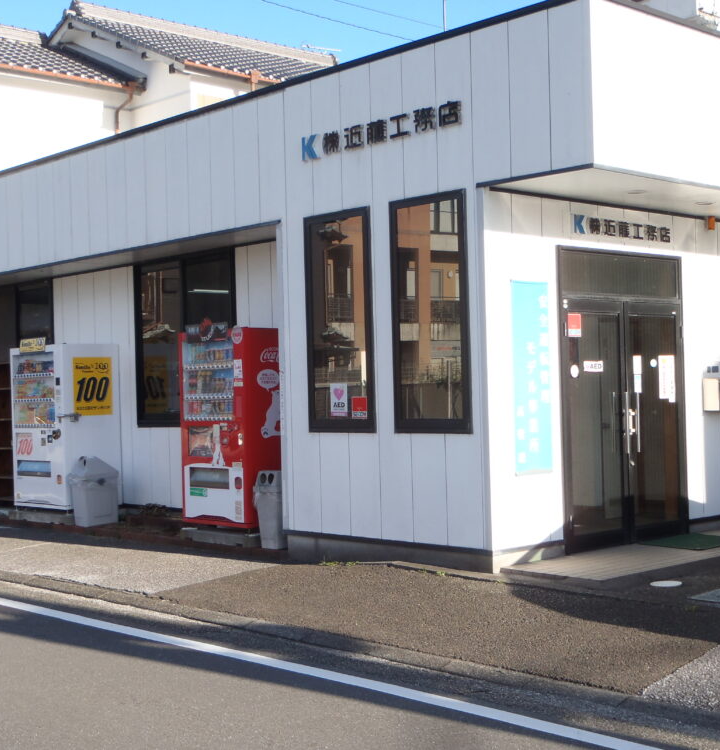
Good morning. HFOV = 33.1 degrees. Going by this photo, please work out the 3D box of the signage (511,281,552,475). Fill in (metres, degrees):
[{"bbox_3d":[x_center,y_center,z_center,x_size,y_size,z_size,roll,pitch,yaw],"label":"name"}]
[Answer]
[{"bbox_3d":[1.290,0.017,9.025,0.434,1.424,0.020,-1,-1,-43],"label":"signage"}]

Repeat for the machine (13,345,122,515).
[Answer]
[{"bbox_3d":[-3.344,0.586,13.810,0.700,1.817,1.203,-1,-1,-43],"label":"machine"}]

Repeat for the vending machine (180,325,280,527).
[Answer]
[{"bbox_3d":[-1.105,0.485,11.450,0.700,1.806,1.013,-1,-1,-43],"label":"vending machine"}]

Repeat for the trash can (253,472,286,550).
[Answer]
[{"bbox_3d":[-0.693,1.194,10.928,0.380,0.680,0.340,-1,-1,-43],"label":"trash can"}]

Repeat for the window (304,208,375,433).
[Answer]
[{"bbox_3d":[-0.161,-0.427,9.837,0.080,1.780,0.791,-1,-1,-43],"label":"window"}]

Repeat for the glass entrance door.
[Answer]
[{"bbox_3d":[2.174,0.378,9.859,1.734,1.977,0.100,-1,-1,-43],"label":"glass entrance door"}]

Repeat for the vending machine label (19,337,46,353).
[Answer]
[{"bbox_3d":[-3.677,-0.333,13.618,0.030,0.144,0.585,-1,-1,-43],"label":"vending machine label"}]

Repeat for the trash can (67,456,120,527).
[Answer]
[{"bbox_3d":[-2.862,1.252,13.095,0.430,0.720,0.350,-1,-1,-43],"label":"trash can"}]

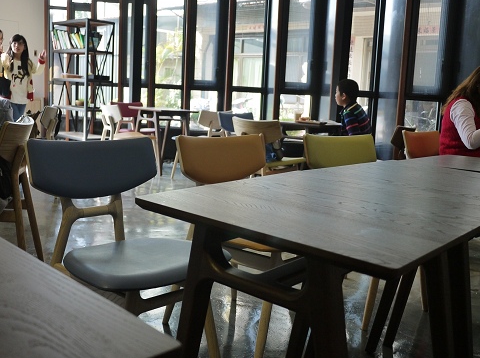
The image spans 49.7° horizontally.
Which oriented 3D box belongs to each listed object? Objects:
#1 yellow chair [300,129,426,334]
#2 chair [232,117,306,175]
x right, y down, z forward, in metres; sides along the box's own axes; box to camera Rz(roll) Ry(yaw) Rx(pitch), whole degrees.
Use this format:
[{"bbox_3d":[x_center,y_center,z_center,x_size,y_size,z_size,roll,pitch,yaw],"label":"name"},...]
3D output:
[{"bbox_3d":[0.575,0.202,2.471,0.480,0.790,0.550,-3,10,-34],"label":"yellow chair"},{"bbox_3d":[0.217,-0.122,4.374,0.480,0.790,0.550,8,10,36],"label":"chair"}]

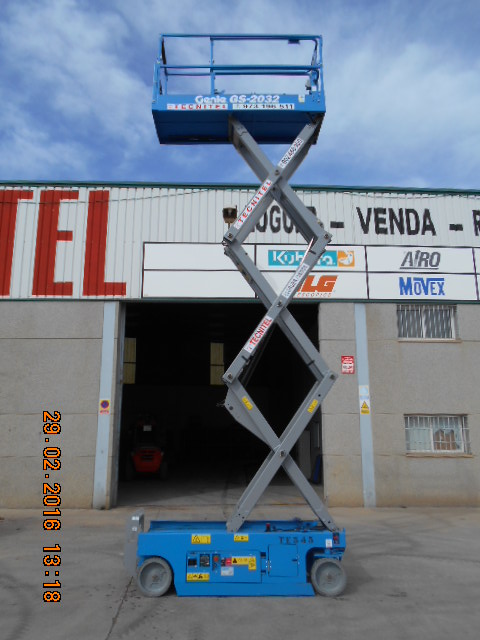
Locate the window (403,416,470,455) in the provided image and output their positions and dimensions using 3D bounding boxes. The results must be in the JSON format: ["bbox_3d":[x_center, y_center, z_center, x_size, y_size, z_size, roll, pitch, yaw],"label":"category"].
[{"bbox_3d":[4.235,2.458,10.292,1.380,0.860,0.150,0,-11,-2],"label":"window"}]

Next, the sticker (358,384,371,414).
[{"bbox_3d":[2.683,1.712,10.325,0.210,0.610,0.010,0,-11,-2],"label":"sticker"}]

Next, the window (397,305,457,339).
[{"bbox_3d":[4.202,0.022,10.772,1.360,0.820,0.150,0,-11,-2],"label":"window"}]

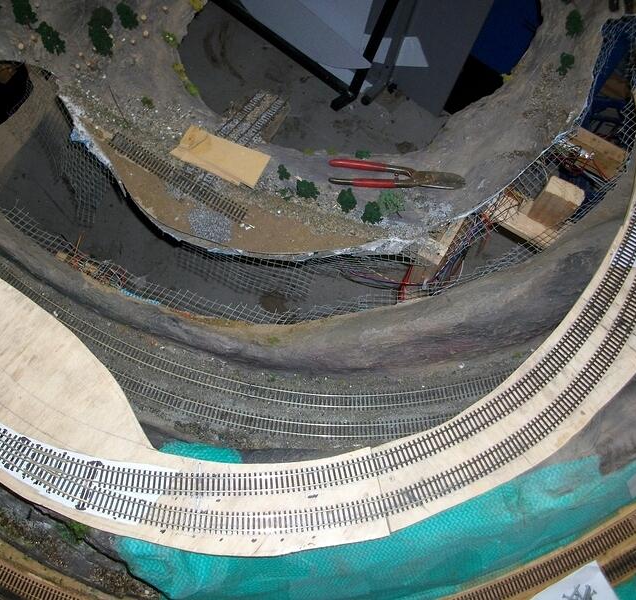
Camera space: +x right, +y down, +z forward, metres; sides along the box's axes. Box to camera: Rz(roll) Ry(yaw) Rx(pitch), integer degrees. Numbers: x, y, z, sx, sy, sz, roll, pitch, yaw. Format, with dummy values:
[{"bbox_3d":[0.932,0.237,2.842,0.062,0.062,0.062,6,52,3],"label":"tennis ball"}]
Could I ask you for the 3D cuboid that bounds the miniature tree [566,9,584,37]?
[{"bbox_3d":[0.498,-0.536,1.430,0.032,0.056,0.032,8,68,0],"label":"miniature tree"}]

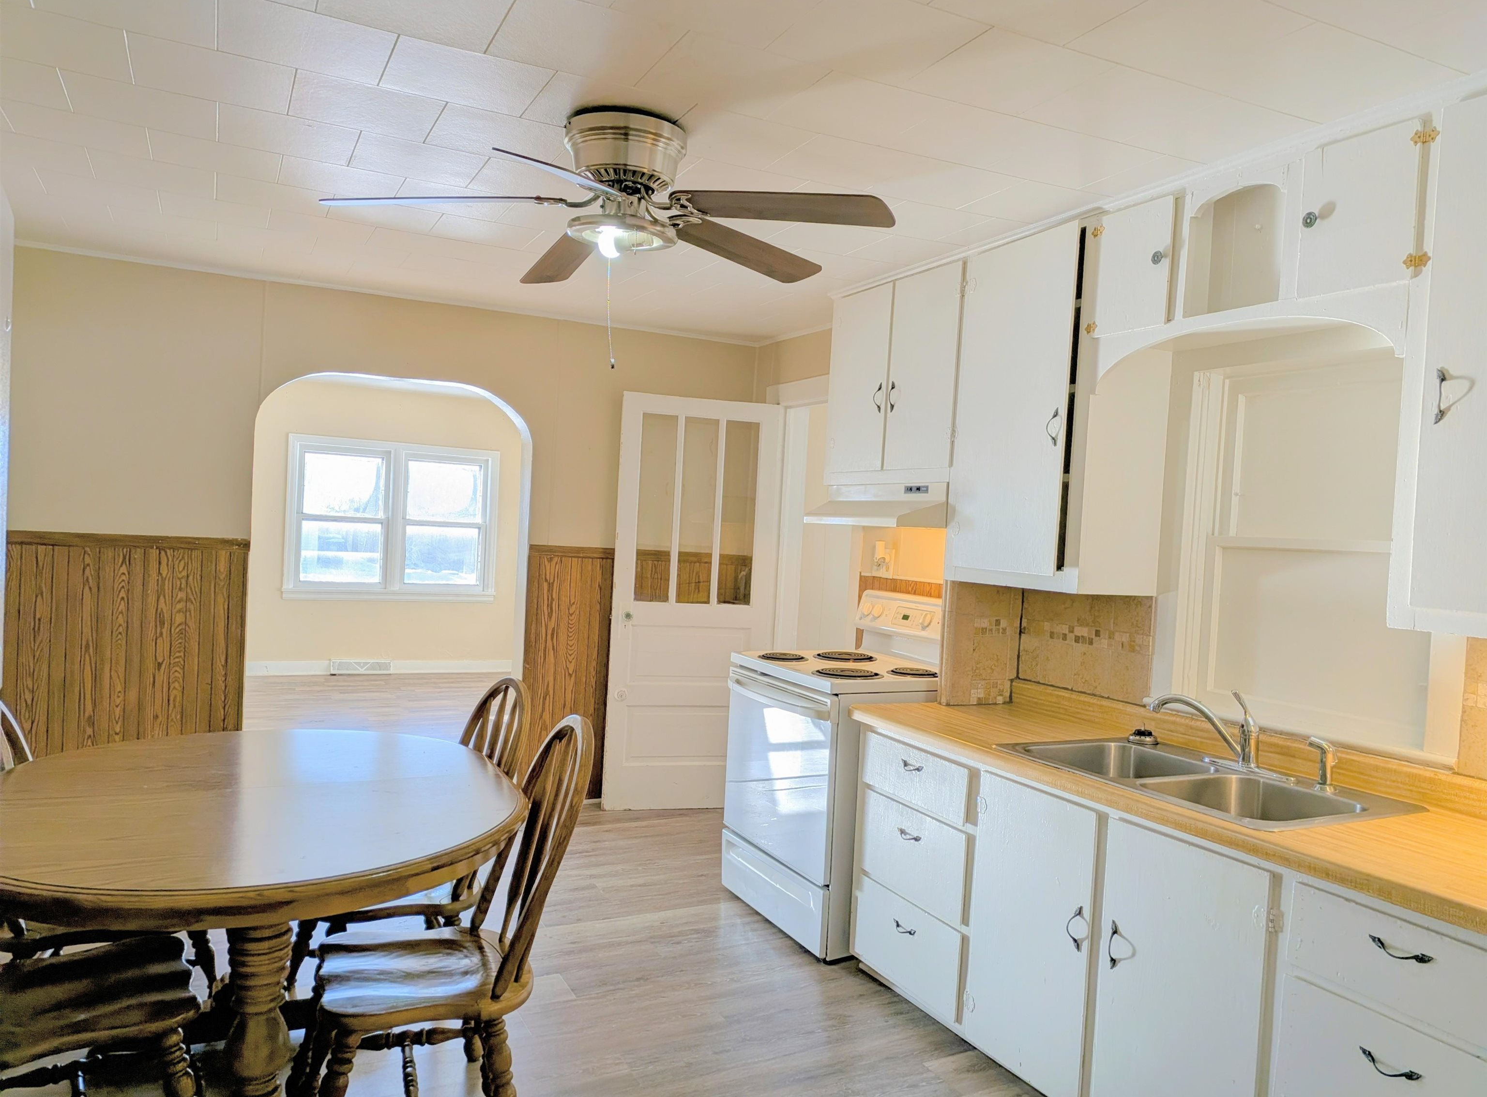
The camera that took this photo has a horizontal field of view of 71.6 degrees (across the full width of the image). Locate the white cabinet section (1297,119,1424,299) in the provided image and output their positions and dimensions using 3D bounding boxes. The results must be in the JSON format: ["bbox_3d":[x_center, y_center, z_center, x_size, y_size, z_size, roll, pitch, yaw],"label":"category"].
[{"bbox_3d":[1.507,-0.754,2.399,0.295,0.349,0.269,2,1,-28],"label":"white cabinet section"}]

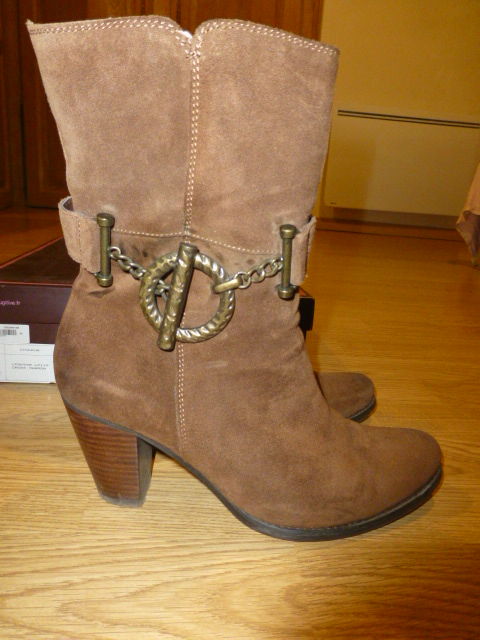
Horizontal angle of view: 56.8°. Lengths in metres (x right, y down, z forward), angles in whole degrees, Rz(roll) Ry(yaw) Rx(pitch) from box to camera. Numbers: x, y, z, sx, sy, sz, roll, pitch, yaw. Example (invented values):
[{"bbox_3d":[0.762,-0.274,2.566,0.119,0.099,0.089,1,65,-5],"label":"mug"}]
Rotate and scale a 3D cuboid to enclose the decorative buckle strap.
[{"bbox_3d":[-0.025,-0.018,0.241,0.115,0.067,0.036,3,17,-5],"label":"decorative buckle strap"}]

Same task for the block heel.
[{"bbox_3d":[-0.089,0.083,0.306,0.051,0.066,0.053,3,17,-5],"label":"block heel"}]

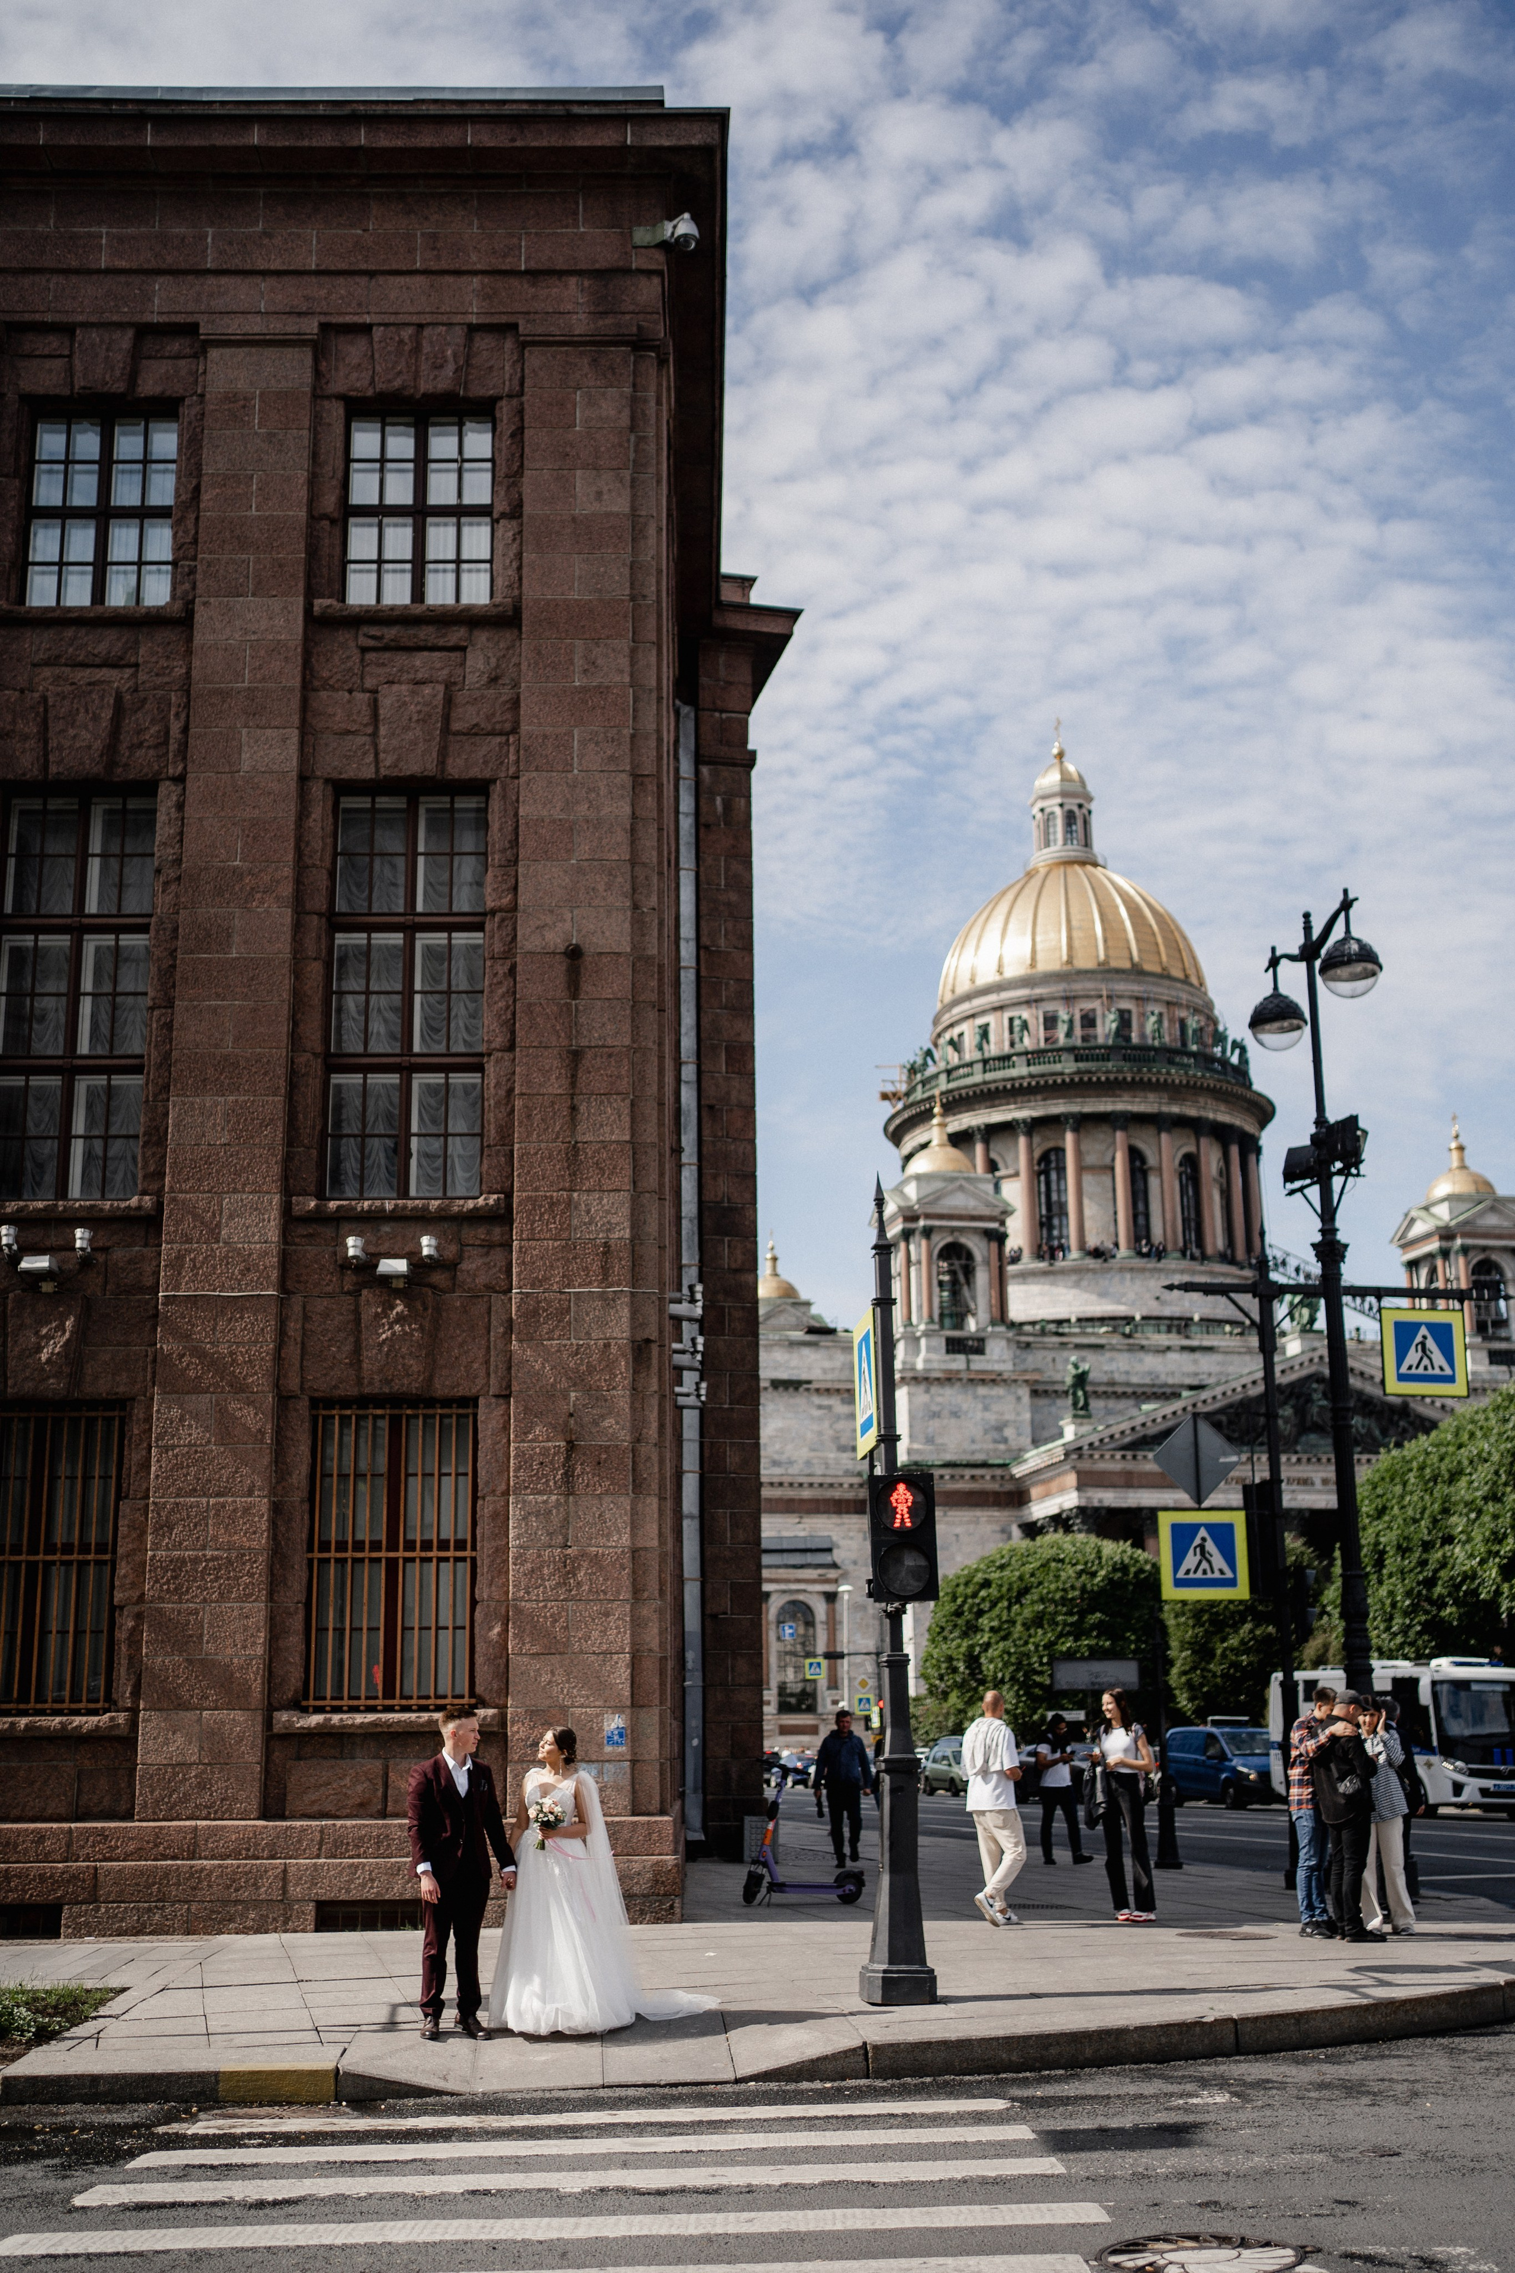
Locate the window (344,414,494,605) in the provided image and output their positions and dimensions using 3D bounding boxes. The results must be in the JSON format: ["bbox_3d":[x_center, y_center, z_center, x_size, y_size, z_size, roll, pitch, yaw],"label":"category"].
[{"bbox_3d":[-3.289,-6.105,21.480,1.427,2.064,0.180,0,-15,-2],"label":"window"}]

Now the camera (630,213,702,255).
[{"bbox_3d":[-0.822,-8.721,21.205,0.450,0.320,0.550,11,-18,-39],"label":"camera"}]

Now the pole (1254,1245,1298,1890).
[{"bbox_3d":[4.827,3.771,20.381,0.330,6.012,0.330,-1,-14,0],"label":"pole"}]

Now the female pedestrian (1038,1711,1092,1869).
[{"bbox_3d":[3.507,7.522,25.508,0.550,1.643,0.520,-10,-17,30],"label":"female pedestrian"}]

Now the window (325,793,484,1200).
[{"bbox_3d":[-3.181,-1.302,19.939,1.387,3.865,0.200,0,-14,-1],"label":"window"}]

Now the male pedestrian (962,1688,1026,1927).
[{"bbox_3d":[1.850,5.229,17.238,0.480,1.745,0.380,-13,-19,40],"label":"male pedestrian"}]

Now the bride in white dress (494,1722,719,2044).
[{"bbox_3d":[-0.935,4.354,13.111,1.240,1.663,1.000,-3,-15,9],"label":"bride in white dress"}]

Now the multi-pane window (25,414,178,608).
[{"bbox_3d":[-6.262,-5.984,21.083,1.385,2.073,0.200,0,-14,-1],"label":"multi-pane window"}]

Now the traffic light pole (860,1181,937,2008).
[{"bbox_3d":[0.839,2.781,14.050,0.480,5.128,0.500,-1,-15,0],"label":"traffic light pole"}]

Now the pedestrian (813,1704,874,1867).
[{"bbox_3d":[0.978,7.543,25.619,0.680,1.729,0.500,-1,-15,0],"label":"pedestrian"}]

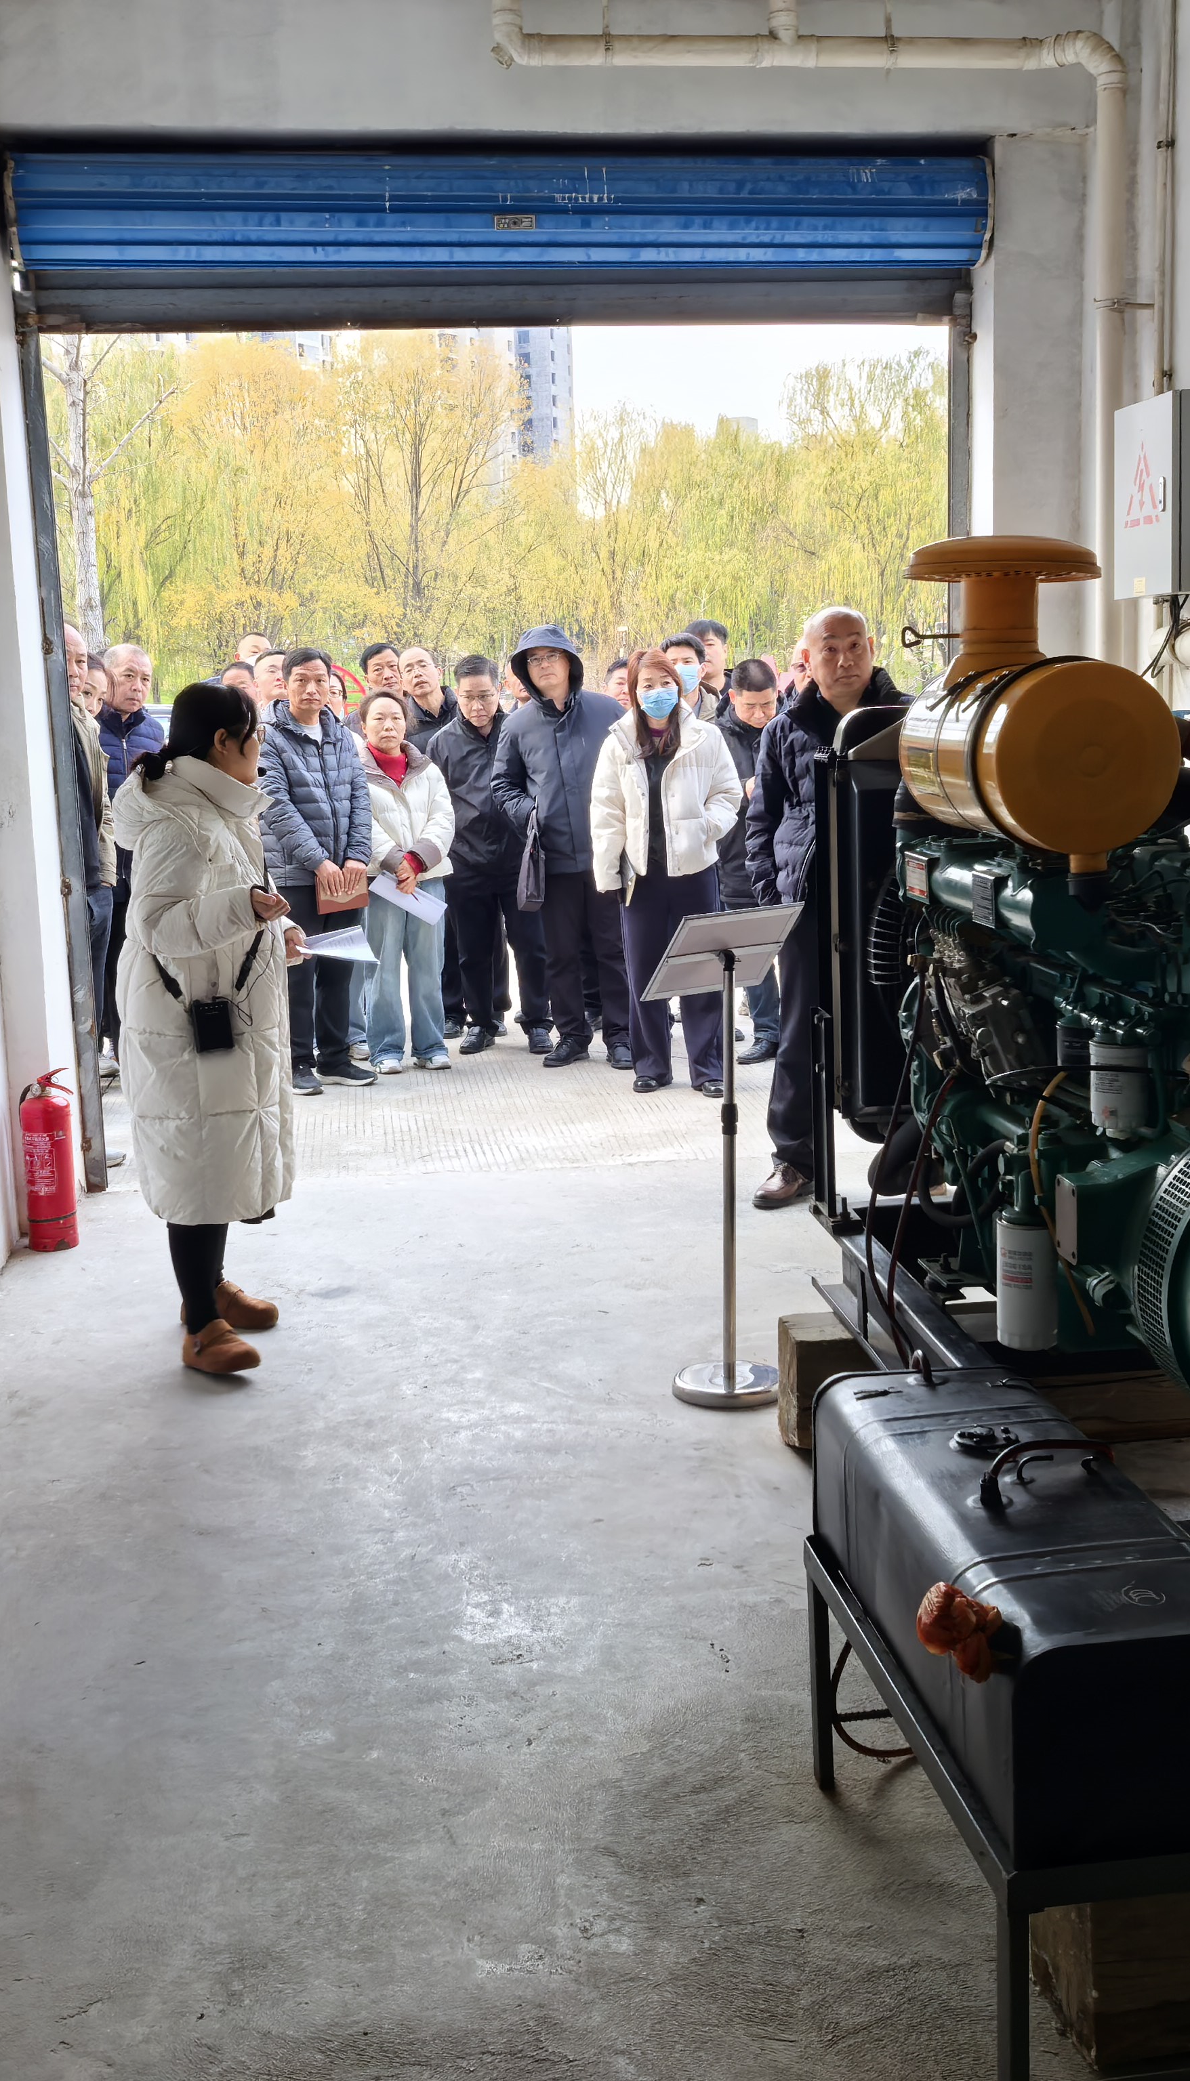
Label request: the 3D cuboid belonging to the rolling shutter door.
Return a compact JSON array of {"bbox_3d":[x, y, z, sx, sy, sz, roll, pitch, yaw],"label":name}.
[{"bbox_3d":[-0.265,-2.461,6.621,3.000,0.470,0.360,-3,9,-7],"label":"rolling shutter door"}]

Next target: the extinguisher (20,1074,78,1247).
[{"bbox_3d":[-1.581,0.348,6.269,0.150,0.510,0.145,1,9,19],"label":"extinguisher"}]

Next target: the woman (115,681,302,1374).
[{"bbox_3d":[-0.919,-0.055,5.163,0.450,1.600,0.500,-4,9,-13],"label":"woman"}]

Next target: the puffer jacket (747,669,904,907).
[{"bbox_3d":[0.733,-0.766,6.586,0.560,0.730,0.360,0,9,12],"label":"puffer jacket"}]

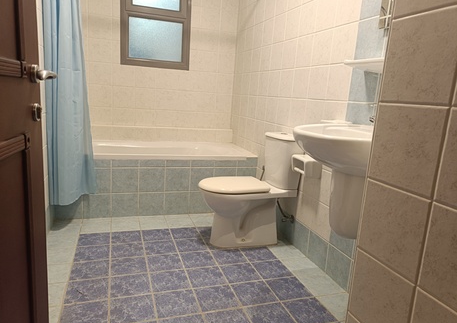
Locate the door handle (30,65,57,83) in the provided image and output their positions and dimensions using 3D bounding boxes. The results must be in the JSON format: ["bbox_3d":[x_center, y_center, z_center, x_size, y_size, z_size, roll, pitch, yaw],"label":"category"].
[{"bbox_3d":[-0.405,-0.189,0.723,0.052,0.044,0.118,0,12,-19],"label":"door handle"}]

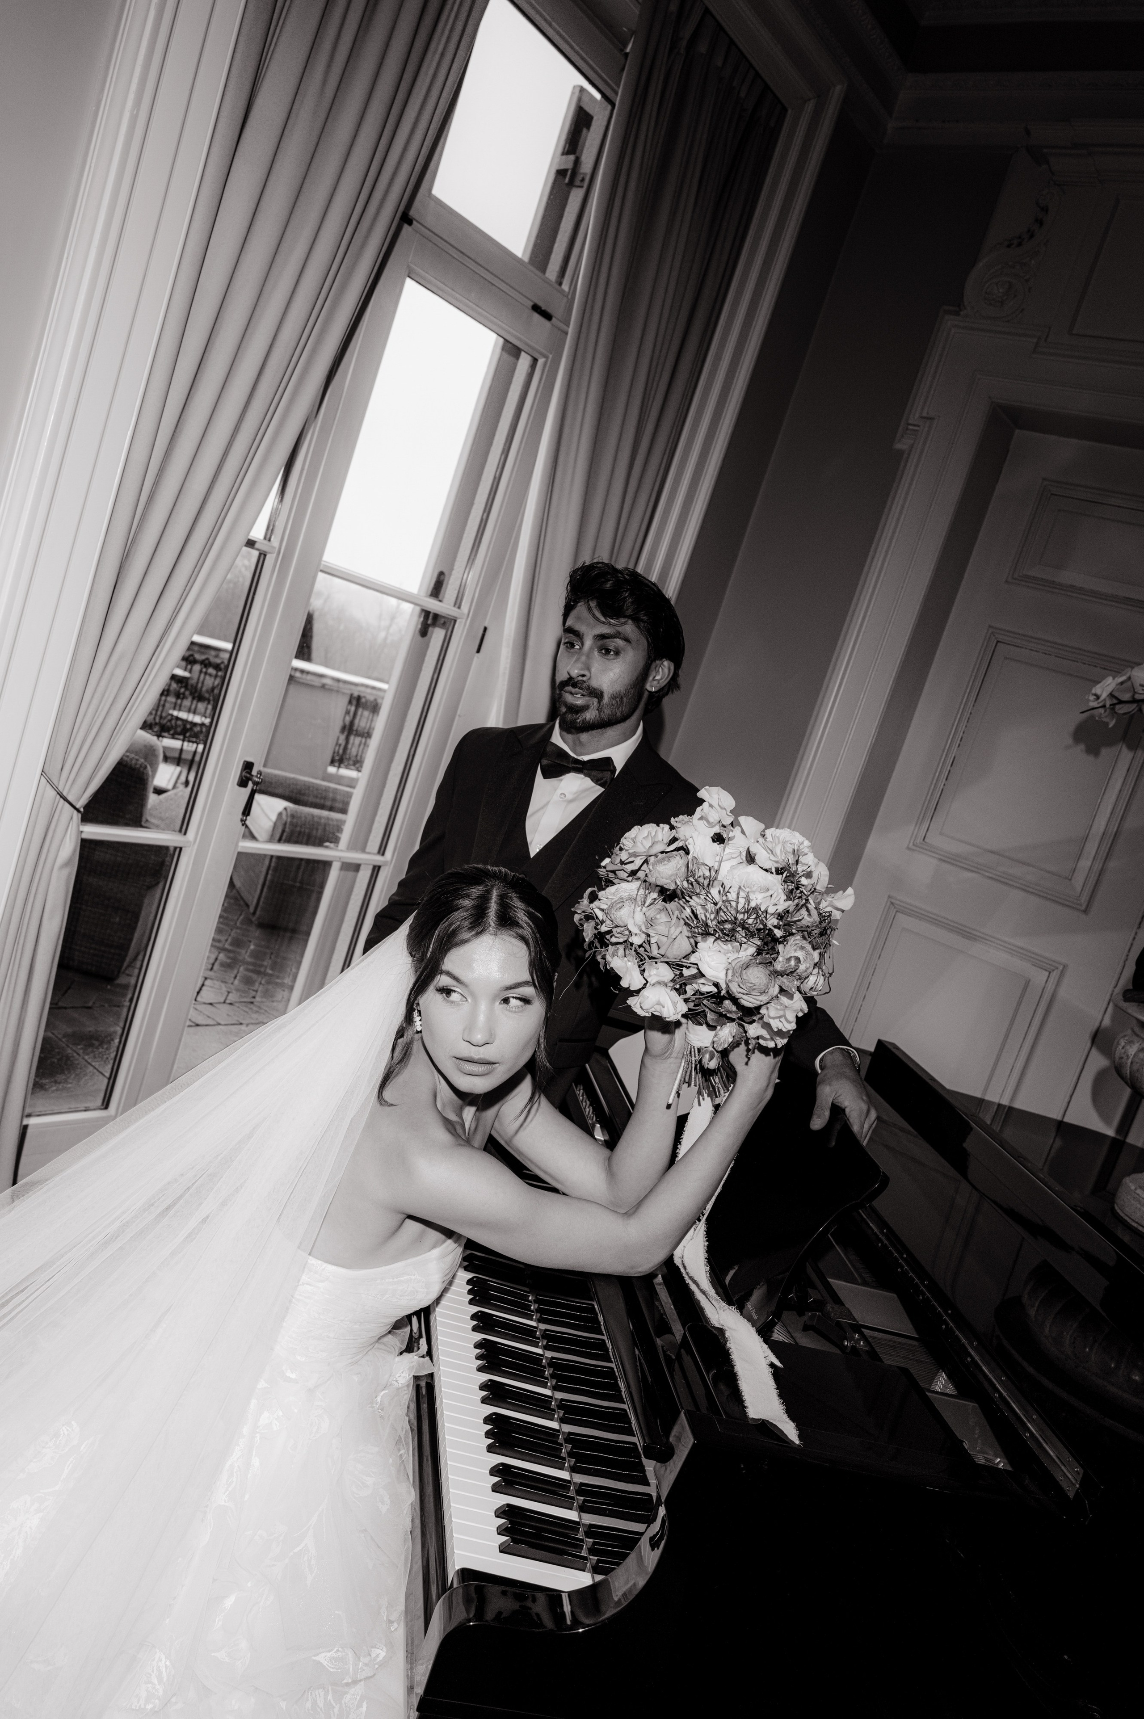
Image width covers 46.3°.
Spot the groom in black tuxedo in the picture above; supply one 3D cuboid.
[{"bbox_3d":[-0.041,0.443,2.110,0.800,1.760,0.520,21,8,20],"label":"groom in black tuxedo"}]

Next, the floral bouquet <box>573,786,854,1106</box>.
[{"bbox_3d":[0.161,0.098,1.510,0.310,0.350,0.290,9,13,2],"label":"floral bouquet"}]

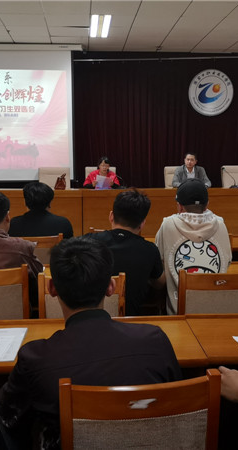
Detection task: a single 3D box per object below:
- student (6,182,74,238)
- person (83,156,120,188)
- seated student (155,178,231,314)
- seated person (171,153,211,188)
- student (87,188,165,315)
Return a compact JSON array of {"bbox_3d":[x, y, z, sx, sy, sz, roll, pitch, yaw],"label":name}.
[{"bbox_3d":[-0.572,0.318,3.609,0.480,1.285,0.720,-1,8,-4],"label":"student"},{"bbox_3d":[-0.249,-0.419,7.114,0.540,1.215,0.700,-1,8,-4],"label":"person"},{"bbox_3d":[0.406,0.401,2.784,0.480,1.353,0.720,-1,8,-4],"label":"seated student"},{"bbox_3d":[1.111,-0.465,7.212,0.570,1.275,0.700,-1,8,-4],"label":"seated person"},{"bbox_3d":[0.031,0.444,2.660,0.480,1.304,0.720,-1,8,-4],"label":"student"}]

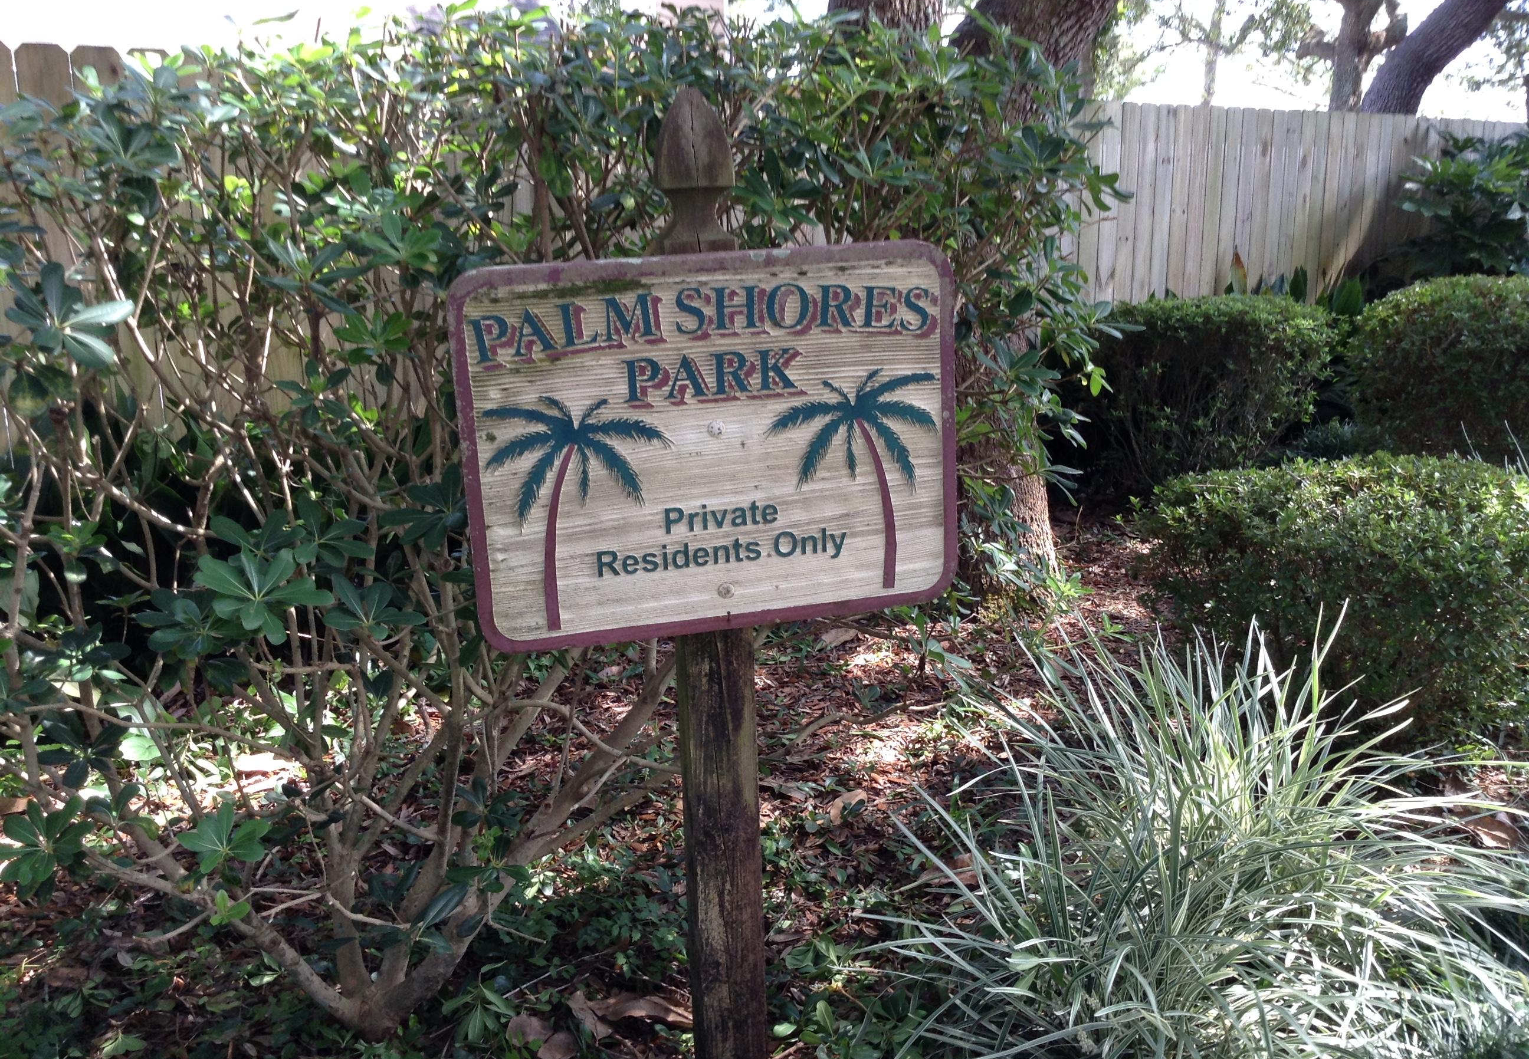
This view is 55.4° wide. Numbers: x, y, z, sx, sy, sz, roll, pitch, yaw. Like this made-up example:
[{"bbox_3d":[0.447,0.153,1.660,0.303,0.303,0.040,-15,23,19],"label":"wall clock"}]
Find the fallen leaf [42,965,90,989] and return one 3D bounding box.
[{"bbox_3d":[-1.290,0.826,2.688,0.088,0.021,0.056,-5,14,-18],"label":"fallen leaf"}]

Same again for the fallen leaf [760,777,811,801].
[{"bbox_3d":[0.050,0.622,3.493,0.120,0.032,0.060,4,14,19],"label":"fallen leaf"}]

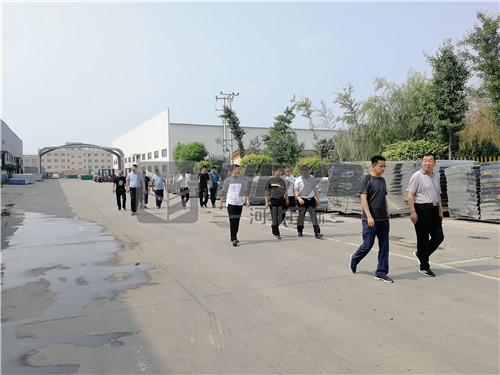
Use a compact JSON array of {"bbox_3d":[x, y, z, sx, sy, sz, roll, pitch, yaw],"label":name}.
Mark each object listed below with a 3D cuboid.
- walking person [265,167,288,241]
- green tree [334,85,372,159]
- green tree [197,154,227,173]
[{"bbox_3d":[0.608,0.344,8.950,0.520,1.690,0.420,-2,2,-15],"label":"walking person"},{"bbox_3d":[5.519,-2.340,20.910,2.200,6.400,2.100,0,2,0],"label":"green tree"},{"bbox_3d":[-4.433,-2.015,45.022,3.100,3.500,3.000,-2,3,-26],"label":"green tree"}]

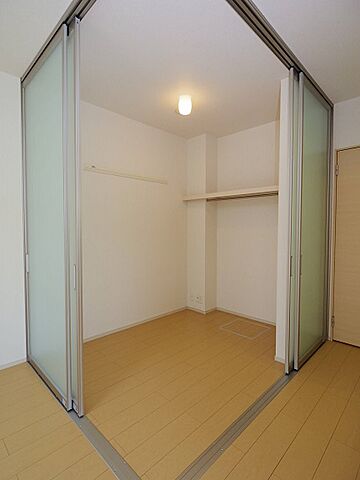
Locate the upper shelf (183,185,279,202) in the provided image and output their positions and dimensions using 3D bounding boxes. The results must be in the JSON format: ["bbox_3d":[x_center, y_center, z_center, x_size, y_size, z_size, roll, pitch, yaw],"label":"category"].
[{"bbox_3d":[0.727,-0.574,3.046,0.402,0.052,1.524,-2,3,-44],"label":"upper shelf"}]

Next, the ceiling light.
[{"bbox_3d":[0.059,-1.375,2.450,0.132,0.170,0.132,0,2,1],"label":"ceiling light"}]

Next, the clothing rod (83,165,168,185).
[{"bbox_3d":[-0.564,-0.786,2.827,1.155,0.090,0.050,-2,3,-44],"label":"clothing rod"}]

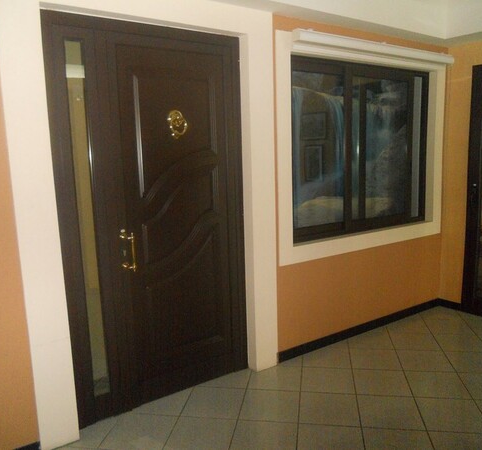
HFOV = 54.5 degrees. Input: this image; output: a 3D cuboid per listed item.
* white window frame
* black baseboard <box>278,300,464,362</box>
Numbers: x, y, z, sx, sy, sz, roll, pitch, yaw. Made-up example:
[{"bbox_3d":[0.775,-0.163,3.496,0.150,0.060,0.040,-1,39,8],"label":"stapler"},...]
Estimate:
[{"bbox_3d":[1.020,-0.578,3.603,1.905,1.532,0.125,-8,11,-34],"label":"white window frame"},{"bbox_3d":[1.109,0.835,3.746,1.940,0.077,0.183,-8,11,-34],"label":"black baseboard"}]

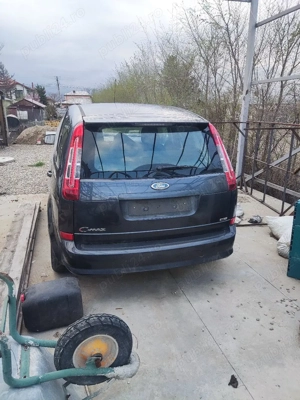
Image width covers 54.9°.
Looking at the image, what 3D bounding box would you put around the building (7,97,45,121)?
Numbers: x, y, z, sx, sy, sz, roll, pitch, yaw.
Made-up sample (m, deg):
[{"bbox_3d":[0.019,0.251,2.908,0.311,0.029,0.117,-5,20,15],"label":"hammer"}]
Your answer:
[{"bbox_3d":[-14.286,-10.146,33.500,4.000,2.800,4.400,-4,19,-15],"label":"building"}]

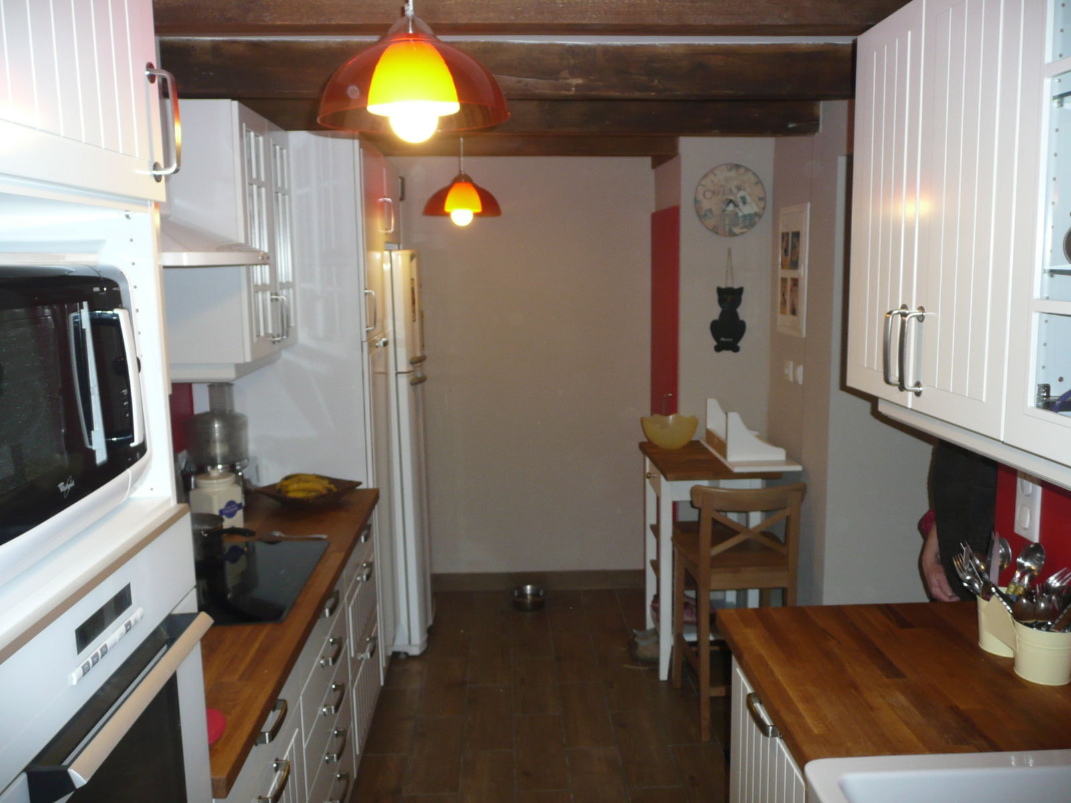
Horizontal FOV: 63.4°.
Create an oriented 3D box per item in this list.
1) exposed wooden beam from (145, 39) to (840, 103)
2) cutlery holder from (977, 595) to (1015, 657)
[{"bbox_3d":[-0.083,-0.888,2.336,2.080,0.137,0.110,-1,9,-2],"label":"exposed wooden beam"},{"bbox_3d":[0.999,0.469,1.836,0.115,0.110,0.115,-1,9,-2],"label":"cutlery holder"}]

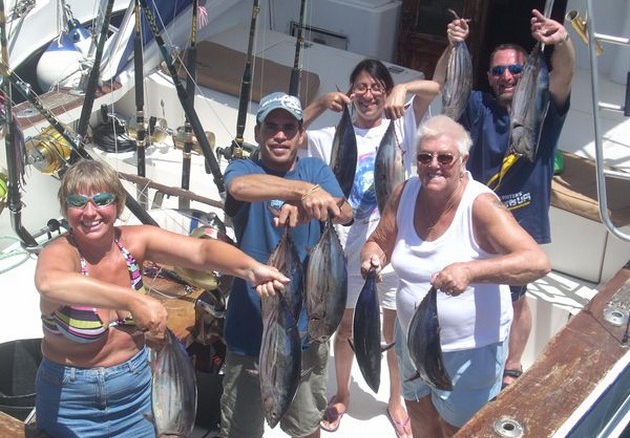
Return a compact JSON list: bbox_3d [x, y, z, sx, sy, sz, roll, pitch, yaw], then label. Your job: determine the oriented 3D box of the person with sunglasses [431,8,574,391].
[{"bbox_3d":[0.788,-0.054,5.025,0.570,1.820,0.480,3,26,6],"label":"person with sunglasses"}]

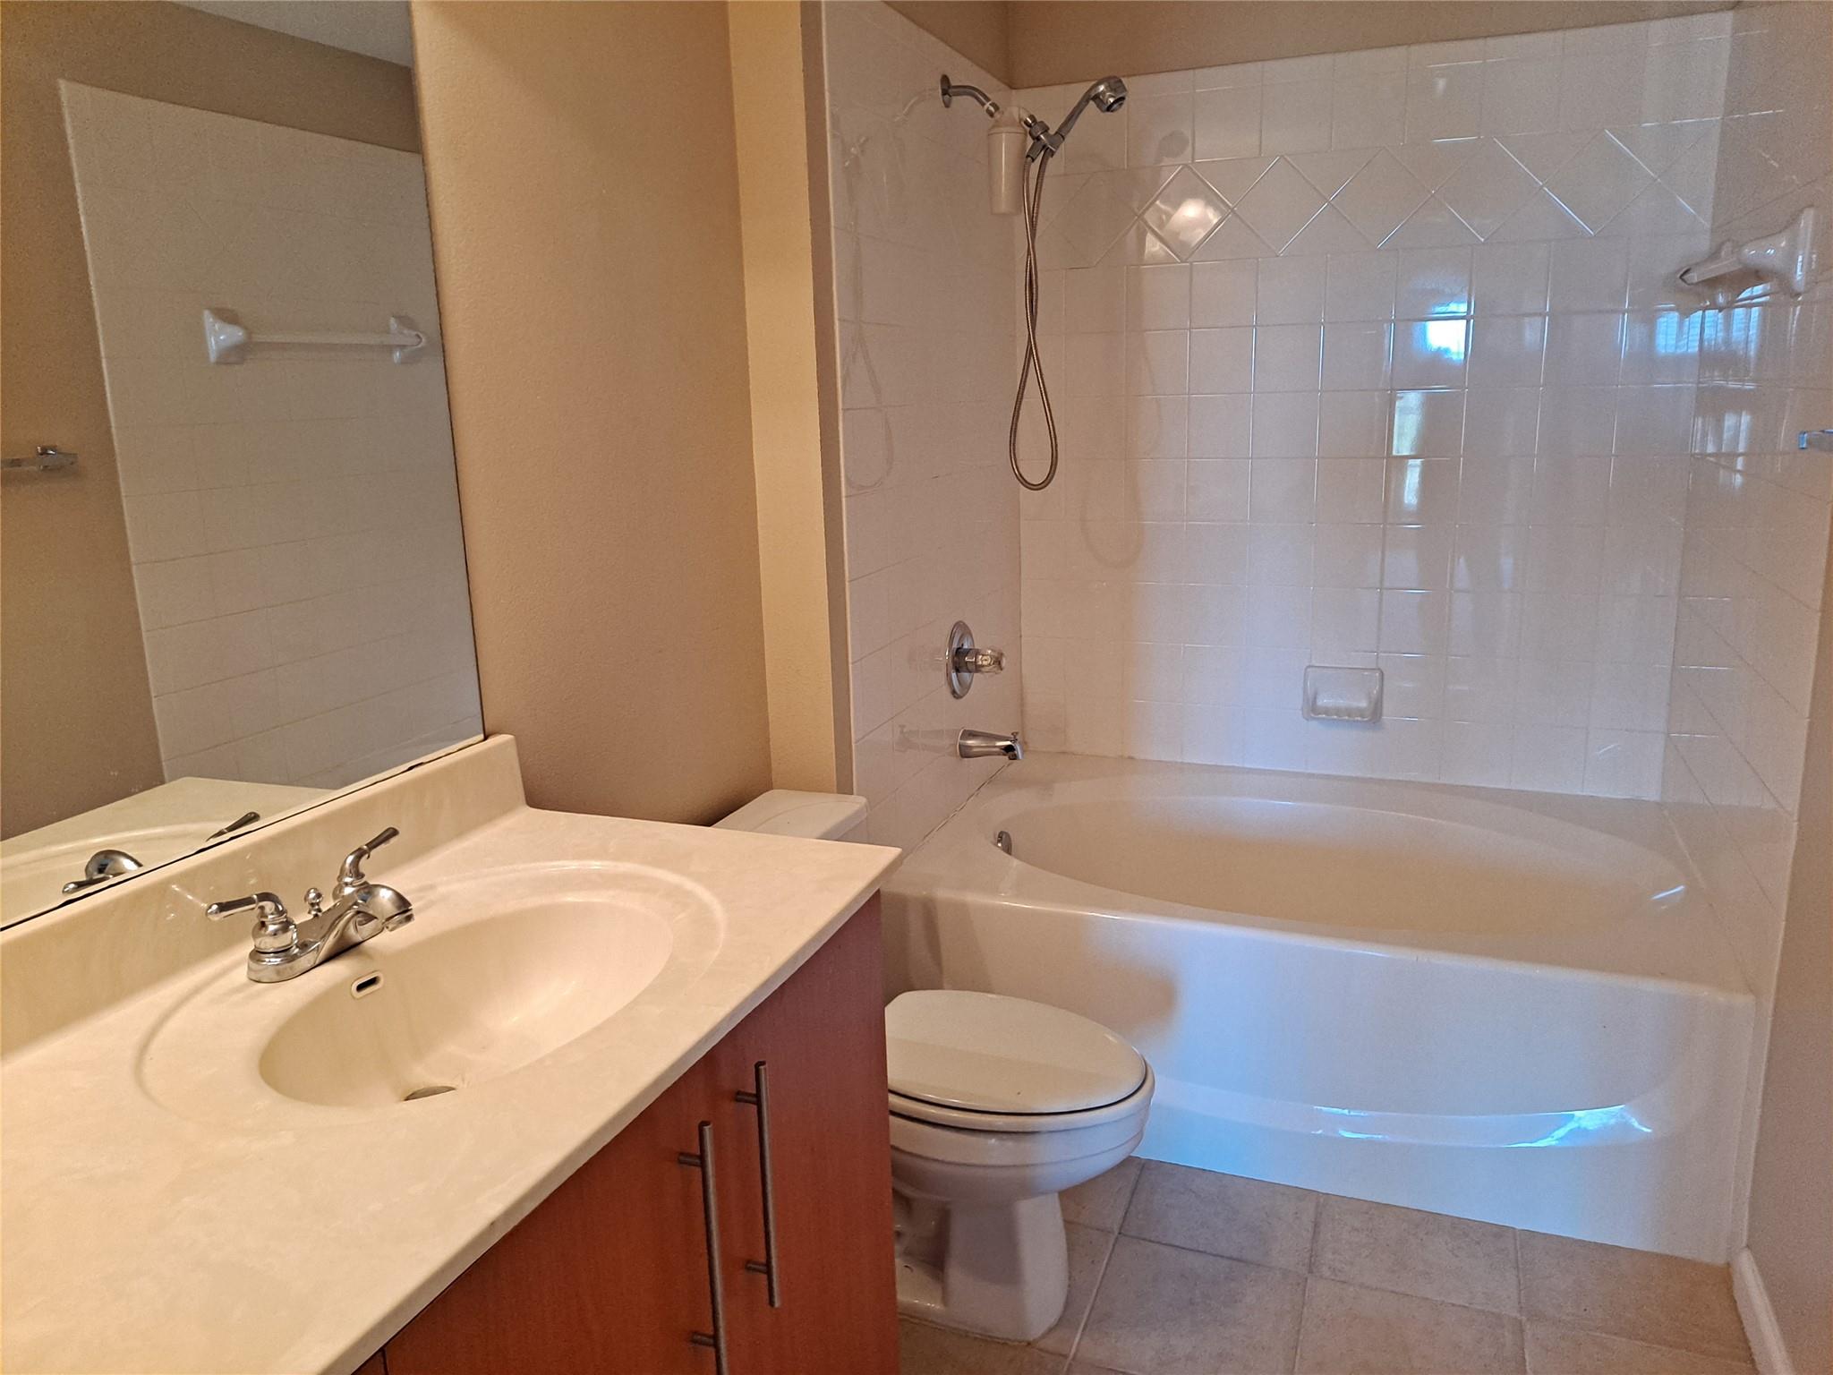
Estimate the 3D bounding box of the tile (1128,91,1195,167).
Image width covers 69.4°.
[{"bbox_3d":[0.567,-1.292,3.083,0.152,0.152,0.010,3,14,21],"label":"tile"}]

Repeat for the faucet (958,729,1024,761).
[{"bbox_3d":[0.178,0.134,3.061,0.152,0.072,0.062,3,13,21],"label":"faucet"}]

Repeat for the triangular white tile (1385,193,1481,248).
[{"bbox_3d":[1.139,-1.032,2.927,0.217,0.108,0.010,3,13,21],"label":"triangular white tile"}]

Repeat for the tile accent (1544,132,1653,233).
[{"bbox_3d":[1.452,-1.071,2.810,0.208,0.208,0.010,3,13,21],"label":"tile accent"}]

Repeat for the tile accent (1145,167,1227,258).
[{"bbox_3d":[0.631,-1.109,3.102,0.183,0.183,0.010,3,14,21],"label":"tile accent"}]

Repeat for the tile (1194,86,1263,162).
[{"bbox_3d":[0.718,-1.297,3.055,0.152,0.152,0.010,3,13,21],"label":"tile"}]

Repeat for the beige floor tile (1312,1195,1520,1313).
[{"bbox_3d":[0.830,0.945,2.203,0.312,0.010,0.240,3,13,21],"label":"beige floor tile"}]

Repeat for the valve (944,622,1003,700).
[{"bbox_3d":[0.152,-0.059,3.027,0.107,0.178,0.178,3,13,21],"label":"valve"}]

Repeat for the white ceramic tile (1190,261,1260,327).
[{"bbox_3d":[0.721,-0.923,3.110,0.152,0.152,0.010,3,14,21],"label":"white ceramic tile"}]

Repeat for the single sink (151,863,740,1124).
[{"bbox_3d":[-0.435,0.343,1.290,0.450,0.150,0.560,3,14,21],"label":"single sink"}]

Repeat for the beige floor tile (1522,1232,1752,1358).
[{"bbox_3d":[1.134,0.969,2.108,0.310,0.010,0.229,3,14,21],"label":"beige floor tile"}]

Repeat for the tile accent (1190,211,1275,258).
[{"bbox_3d":[0.743,-1.060,3.100,0.212,0.108,0.010,3,13,21],"label":"tile accent"}]

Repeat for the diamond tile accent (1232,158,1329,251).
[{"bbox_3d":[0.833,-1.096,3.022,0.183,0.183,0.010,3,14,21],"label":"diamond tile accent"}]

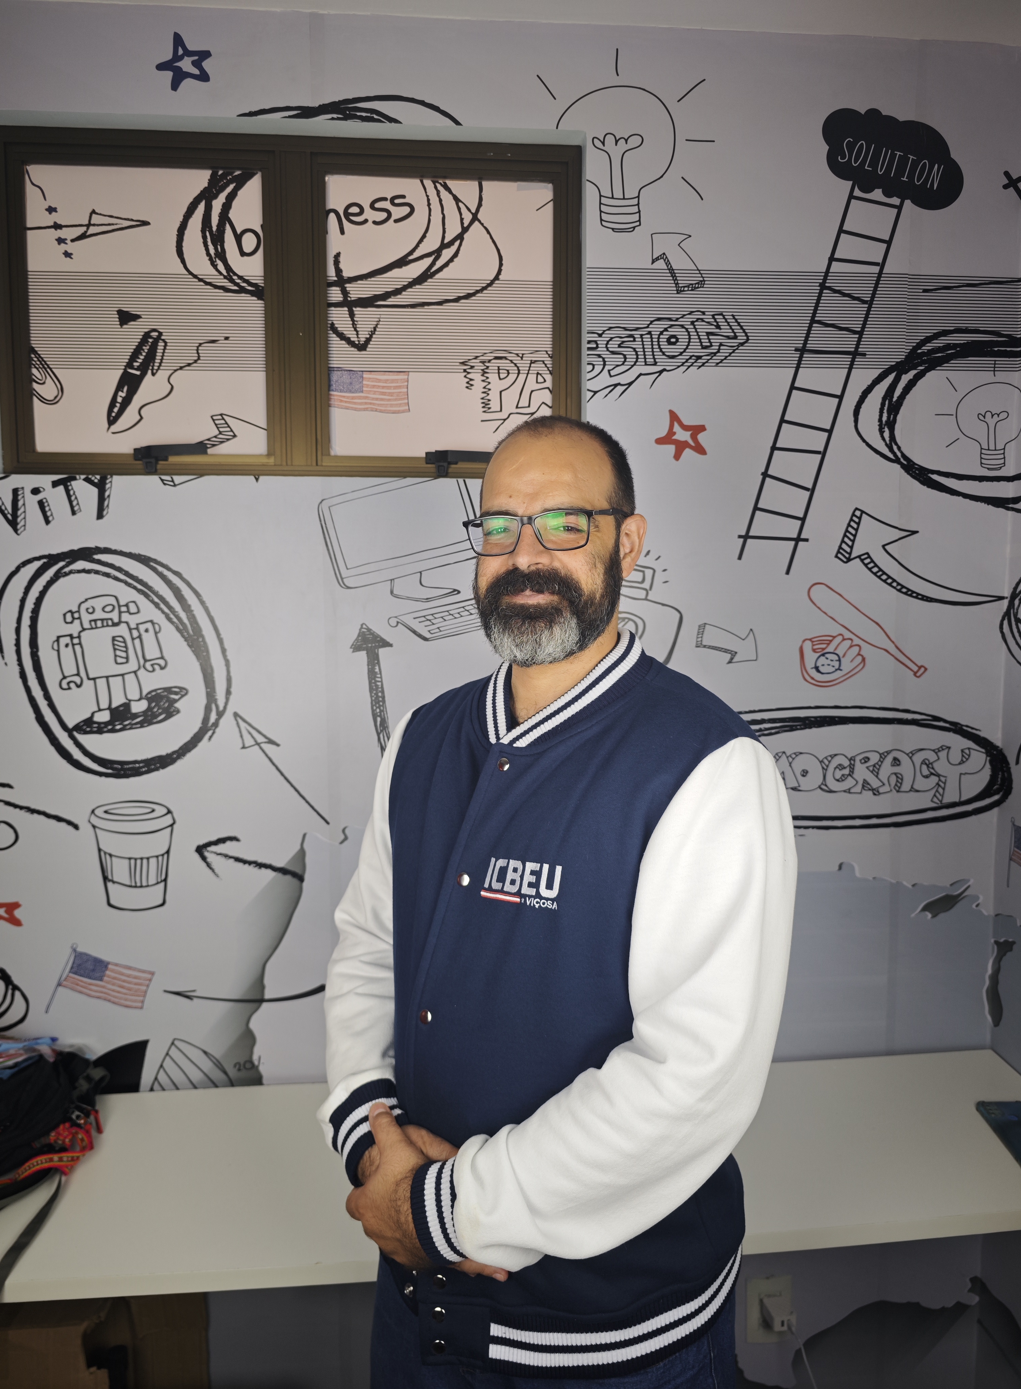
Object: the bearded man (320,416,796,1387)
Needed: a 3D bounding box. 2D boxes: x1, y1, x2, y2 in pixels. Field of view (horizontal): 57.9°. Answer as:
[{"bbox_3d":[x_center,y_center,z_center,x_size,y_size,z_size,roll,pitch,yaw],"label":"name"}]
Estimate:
[{"bbox_3d":[0.032,0.567,1.000,0.540,1.710,0.380,3,6,41],"label":"bearded man"}]

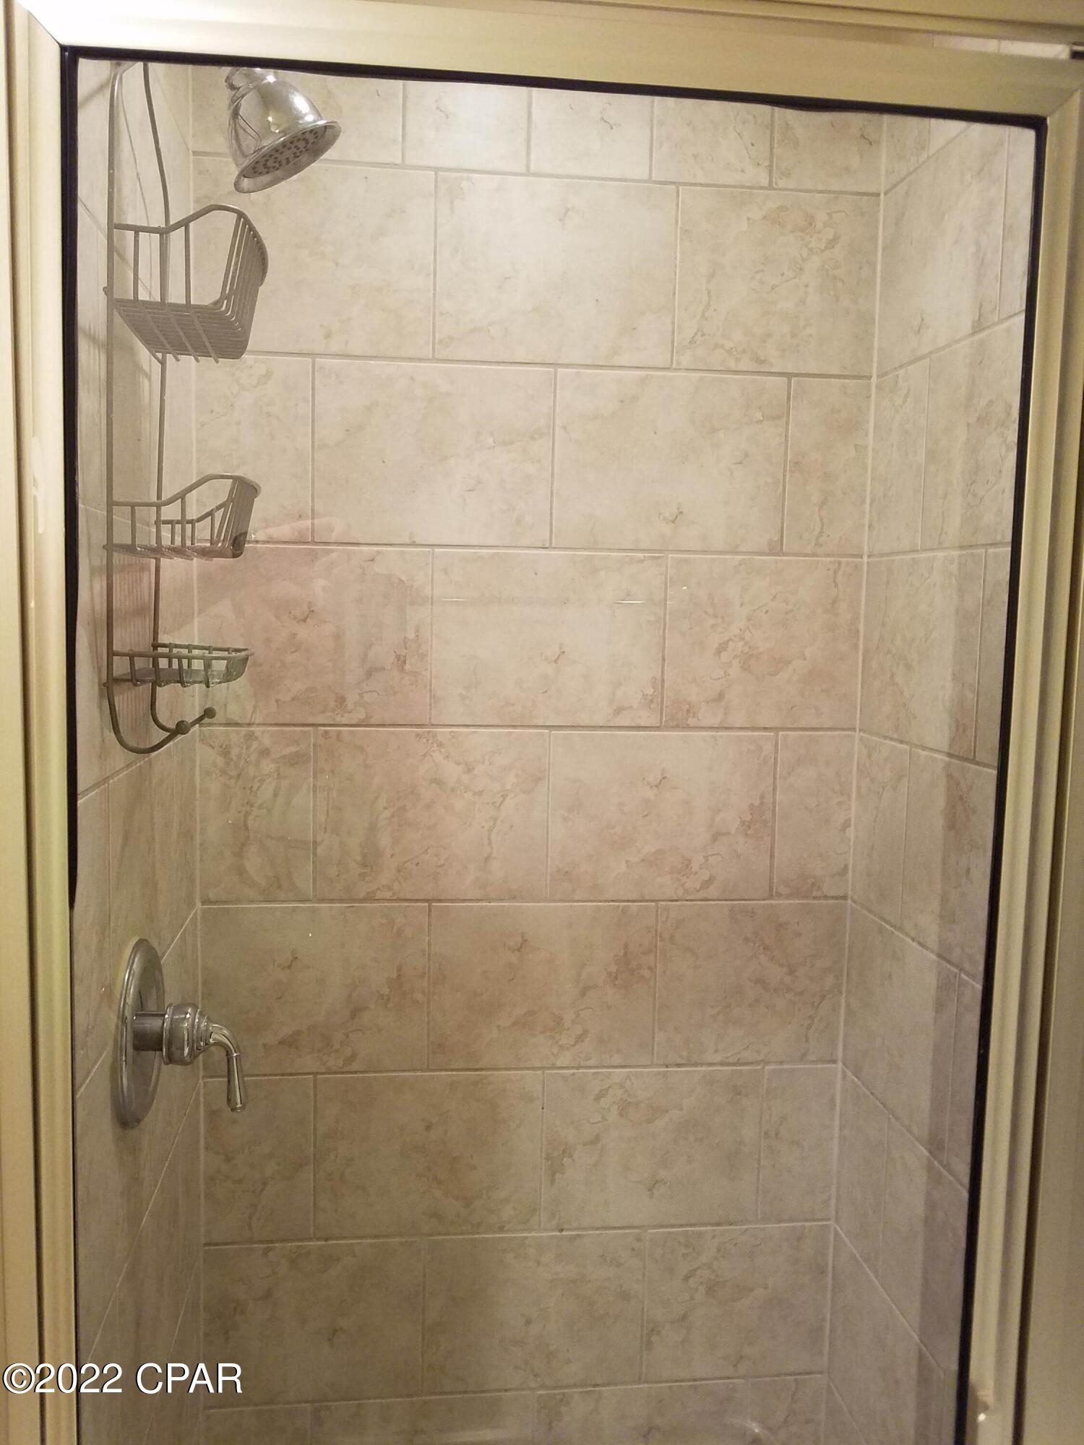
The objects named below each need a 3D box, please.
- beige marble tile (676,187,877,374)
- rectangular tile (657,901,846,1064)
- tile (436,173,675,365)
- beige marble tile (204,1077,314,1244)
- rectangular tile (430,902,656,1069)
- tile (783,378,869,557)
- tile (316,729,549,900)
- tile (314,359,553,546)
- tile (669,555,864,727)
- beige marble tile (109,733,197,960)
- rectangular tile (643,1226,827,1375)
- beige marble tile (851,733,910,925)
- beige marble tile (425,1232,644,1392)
[{"bbox_3d":[0.307,-0.573,1.420,0.266,0.230,0.010,1,6,-6],"label":"beige marble tile"},{"bbox_3d":[0.289,0.363,1.510,0.266,0.230,0.010,1,6,-6],"label":"rectangular tile"},{"bbox_3d":[0.021,-0.602,1.454,0.318,0.240,0.010,1,5,-6],"label":"tile"},{"bbox_3d":[-0.393,0.608,1.510,0.149,0.237,0.010,1,6,-6],"label":"beige marble tile"},{"bbox_3d":[0.002,0.375,1.547,0.318,0.240,0.010,1,5,-6],"label":"rectangular tile"},{"bbox_3d":[0.398,-0.354,1.516,0.117,0.240,0.010,1,5,-6],"label":"tile"},{"bbox_3d":[-0.146,0.124,1.445,0.305,0.230,0.010,1,6,-6],"label":"tile"},{"bbox_3d":[-0.137,-0.343,1.400,0.305,0.230,0.010,1,6,-6],"label":"tile"},{"bbox_3d":[0.313,-0.110,1.531,0.278,0.240,0.010,1,5,-6],"label":"tile"},{"bbox_3d":[-0.432,0.151,1.217,0.010,0.240,0.455,0,5,-8],"label":"beige marble tile"},{"bbox_3d":[0.288,0.858,1.606,0.276,0.238,0.010,1,6,-6],"label":"rectangular tile"},{"bbox_3d":[0.445,0.138,1.424,0.010,0.230,0.142,0,6,-9],"label":"beige marble tile"},{"bbox_3d":[-0.010,0.854,1.575,0.316,0.238,0.010,1,6,-6],"label":"beige marble tile"}]

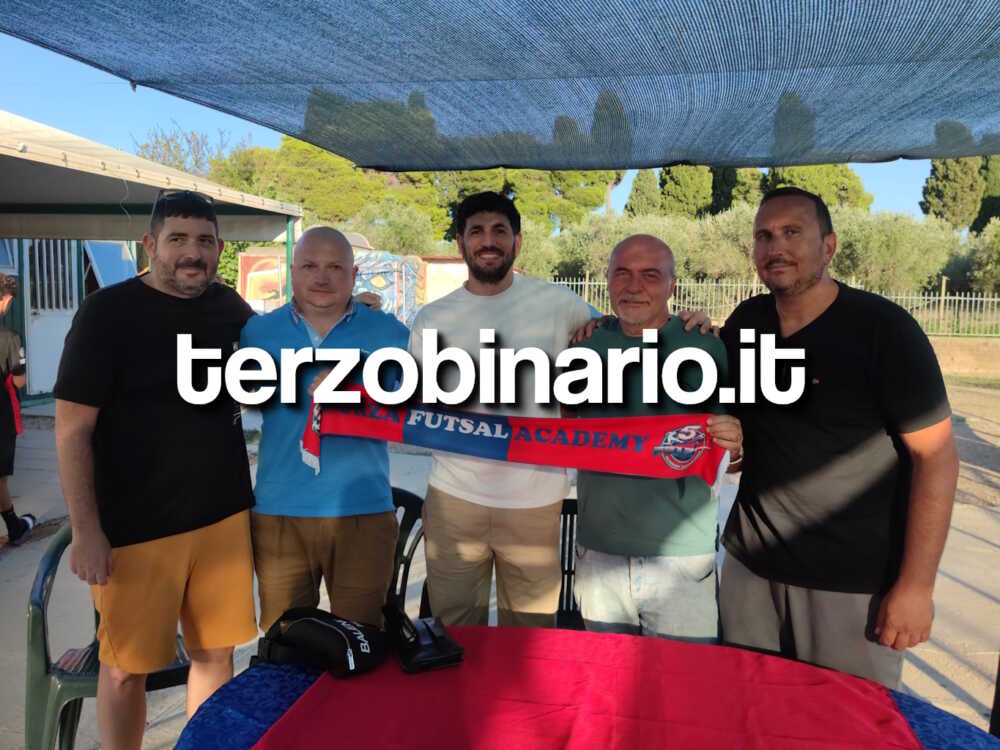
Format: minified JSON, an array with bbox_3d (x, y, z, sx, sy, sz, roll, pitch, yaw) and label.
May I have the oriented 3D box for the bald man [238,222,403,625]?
[{"bbox_3d":[-0.508,0.410,2.030,0.540,1.670,0.370,0,5,-9],"label":"bald man"}]

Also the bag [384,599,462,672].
[{"bbox_3d":[-0.169,0.566,1.557,0.145,0.100,0.155,-1,6,-23],"label":"bag"}]

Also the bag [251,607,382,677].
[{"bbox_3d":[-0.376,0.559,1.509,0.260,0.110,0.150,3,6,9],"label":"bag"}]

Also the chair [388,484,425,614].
[{"bbox_3d":[-0.427,0.845,2.226,0.570,0.850,0.560,1,6,-6],"label":"chair"}]

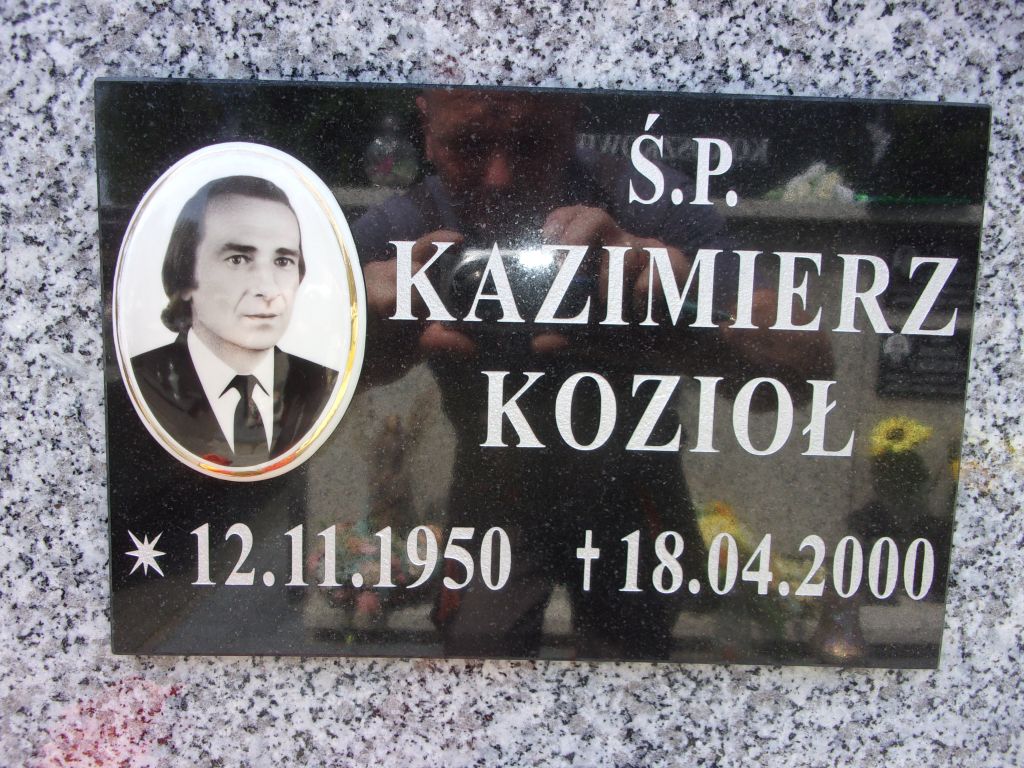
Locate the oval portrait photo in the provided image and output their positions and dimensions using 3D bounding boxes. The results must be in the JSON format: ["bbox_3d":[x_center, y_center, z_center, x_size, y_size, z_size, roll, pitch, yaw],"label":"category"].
[{"bbox_3d":[-0.093,-0.023,0.282,0.087,0.117,0.010,4,7,-1],"label":"oval portrait photo"}]

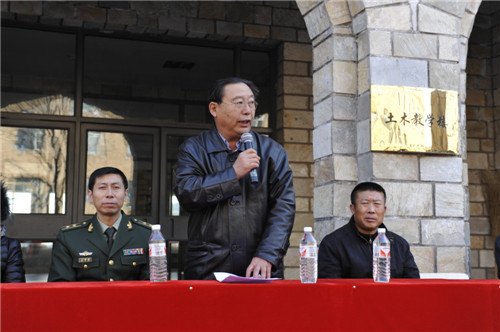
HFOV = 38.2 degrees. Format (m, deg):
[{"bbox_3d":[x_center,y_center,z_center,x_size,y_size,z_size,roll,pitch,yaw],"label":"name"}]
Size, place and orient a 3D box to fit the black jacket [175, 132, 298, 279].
[{"bbox_3d":[-0.071,0.224,3.305,0.560,0.800,0.400,1,-6,-10],"label":"black jacket"}]

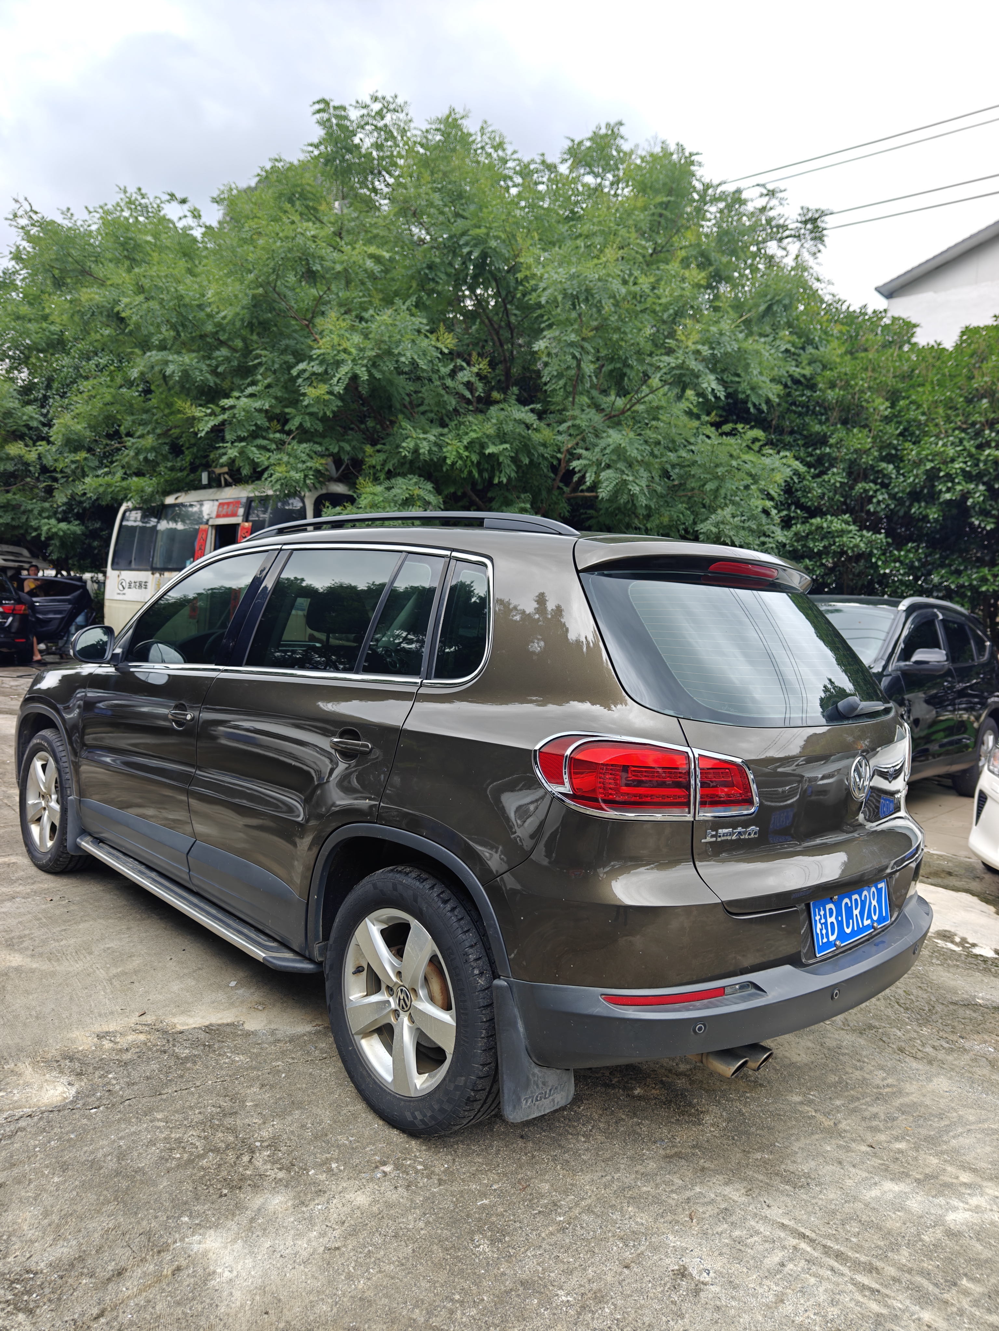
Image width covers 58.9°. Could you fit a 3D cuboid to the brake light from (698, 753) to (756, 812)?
[{"bbox_3d":[0.503,0.257,1.975,0.178,0.133,0.050,1,4,-34],"label":"brake light"}]

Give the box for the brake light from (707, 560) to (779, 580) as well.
[{"bbox_3d":[0.694,-0.273,2.507,0.360,0.037,0.035,0,4,-45],"label":"brake light"}]

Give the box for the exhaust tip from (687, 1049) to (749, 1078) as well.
[{"bbox_3d":[0.508,0.896,2.031,0.062,0.061,0.135,0,4,-45],"label":"exhaust tip"}]

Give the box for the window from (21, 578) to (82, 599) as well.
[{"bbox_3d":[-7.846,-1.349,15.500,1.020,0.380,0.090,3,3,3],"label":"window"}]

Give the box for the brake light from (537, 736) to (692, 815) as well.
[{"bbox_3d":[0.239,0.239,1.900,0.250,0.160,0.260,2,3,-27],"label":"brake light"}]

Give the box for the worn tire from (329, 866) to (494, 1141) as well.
[{"bbox_3d":[-0.177,0.842,2.281,0.235,0.690,0.690,0,4,-44],"label":"worn tire"}]

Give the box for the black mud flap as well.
[{"bbox_3d":[0.095,0.857,2.043,0.255,0.340,0.060,0,4,-45],"label":"black mud flap"}]

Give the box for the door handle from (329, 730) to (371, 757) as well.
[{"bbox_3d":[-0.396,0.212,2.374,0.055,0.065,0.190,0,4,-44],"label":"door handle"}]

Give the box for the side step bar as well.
[{"bbox_3d":[-1.118,0.800,3.110,0.170,0.075,1.690,0,4,-44],"label":"side step bar"}]

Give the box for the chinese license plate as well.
[{"bbox_3d":[0.915,0.634,2.287,0.440,0.140,0.015,0,-6,-44],"label":"chinese license plate"}]

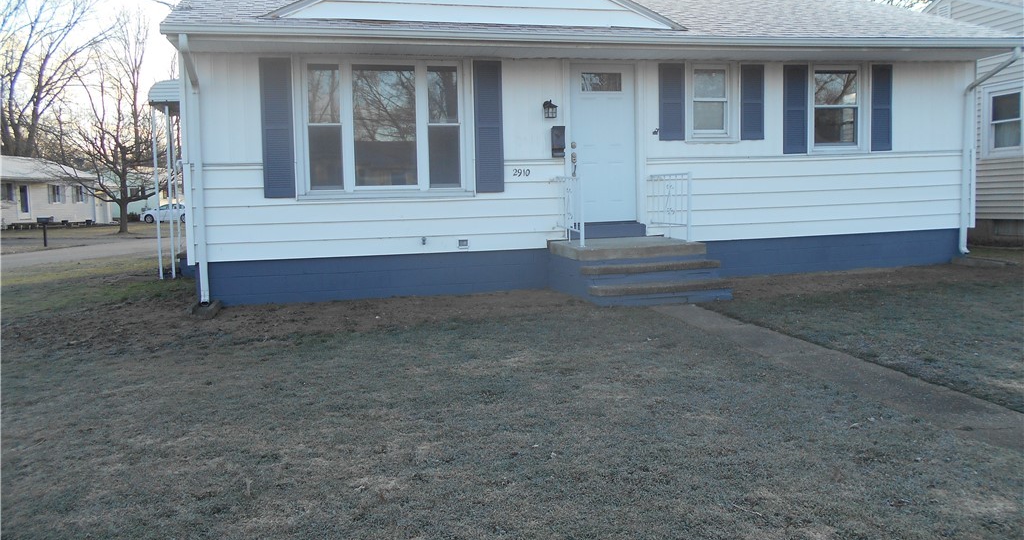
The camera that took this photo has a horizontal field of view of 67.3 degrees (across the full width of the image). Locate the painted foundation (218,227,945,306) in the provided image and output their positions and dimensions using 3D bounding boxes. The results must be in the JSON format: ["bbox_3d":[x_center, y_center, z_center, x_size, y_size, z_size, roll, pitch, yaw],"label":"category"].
[{"bbox_3d":[1.405,-0.075,10.263,10.502,0.523,0.250,-3,5,-12],"label":"painted foundation"}]

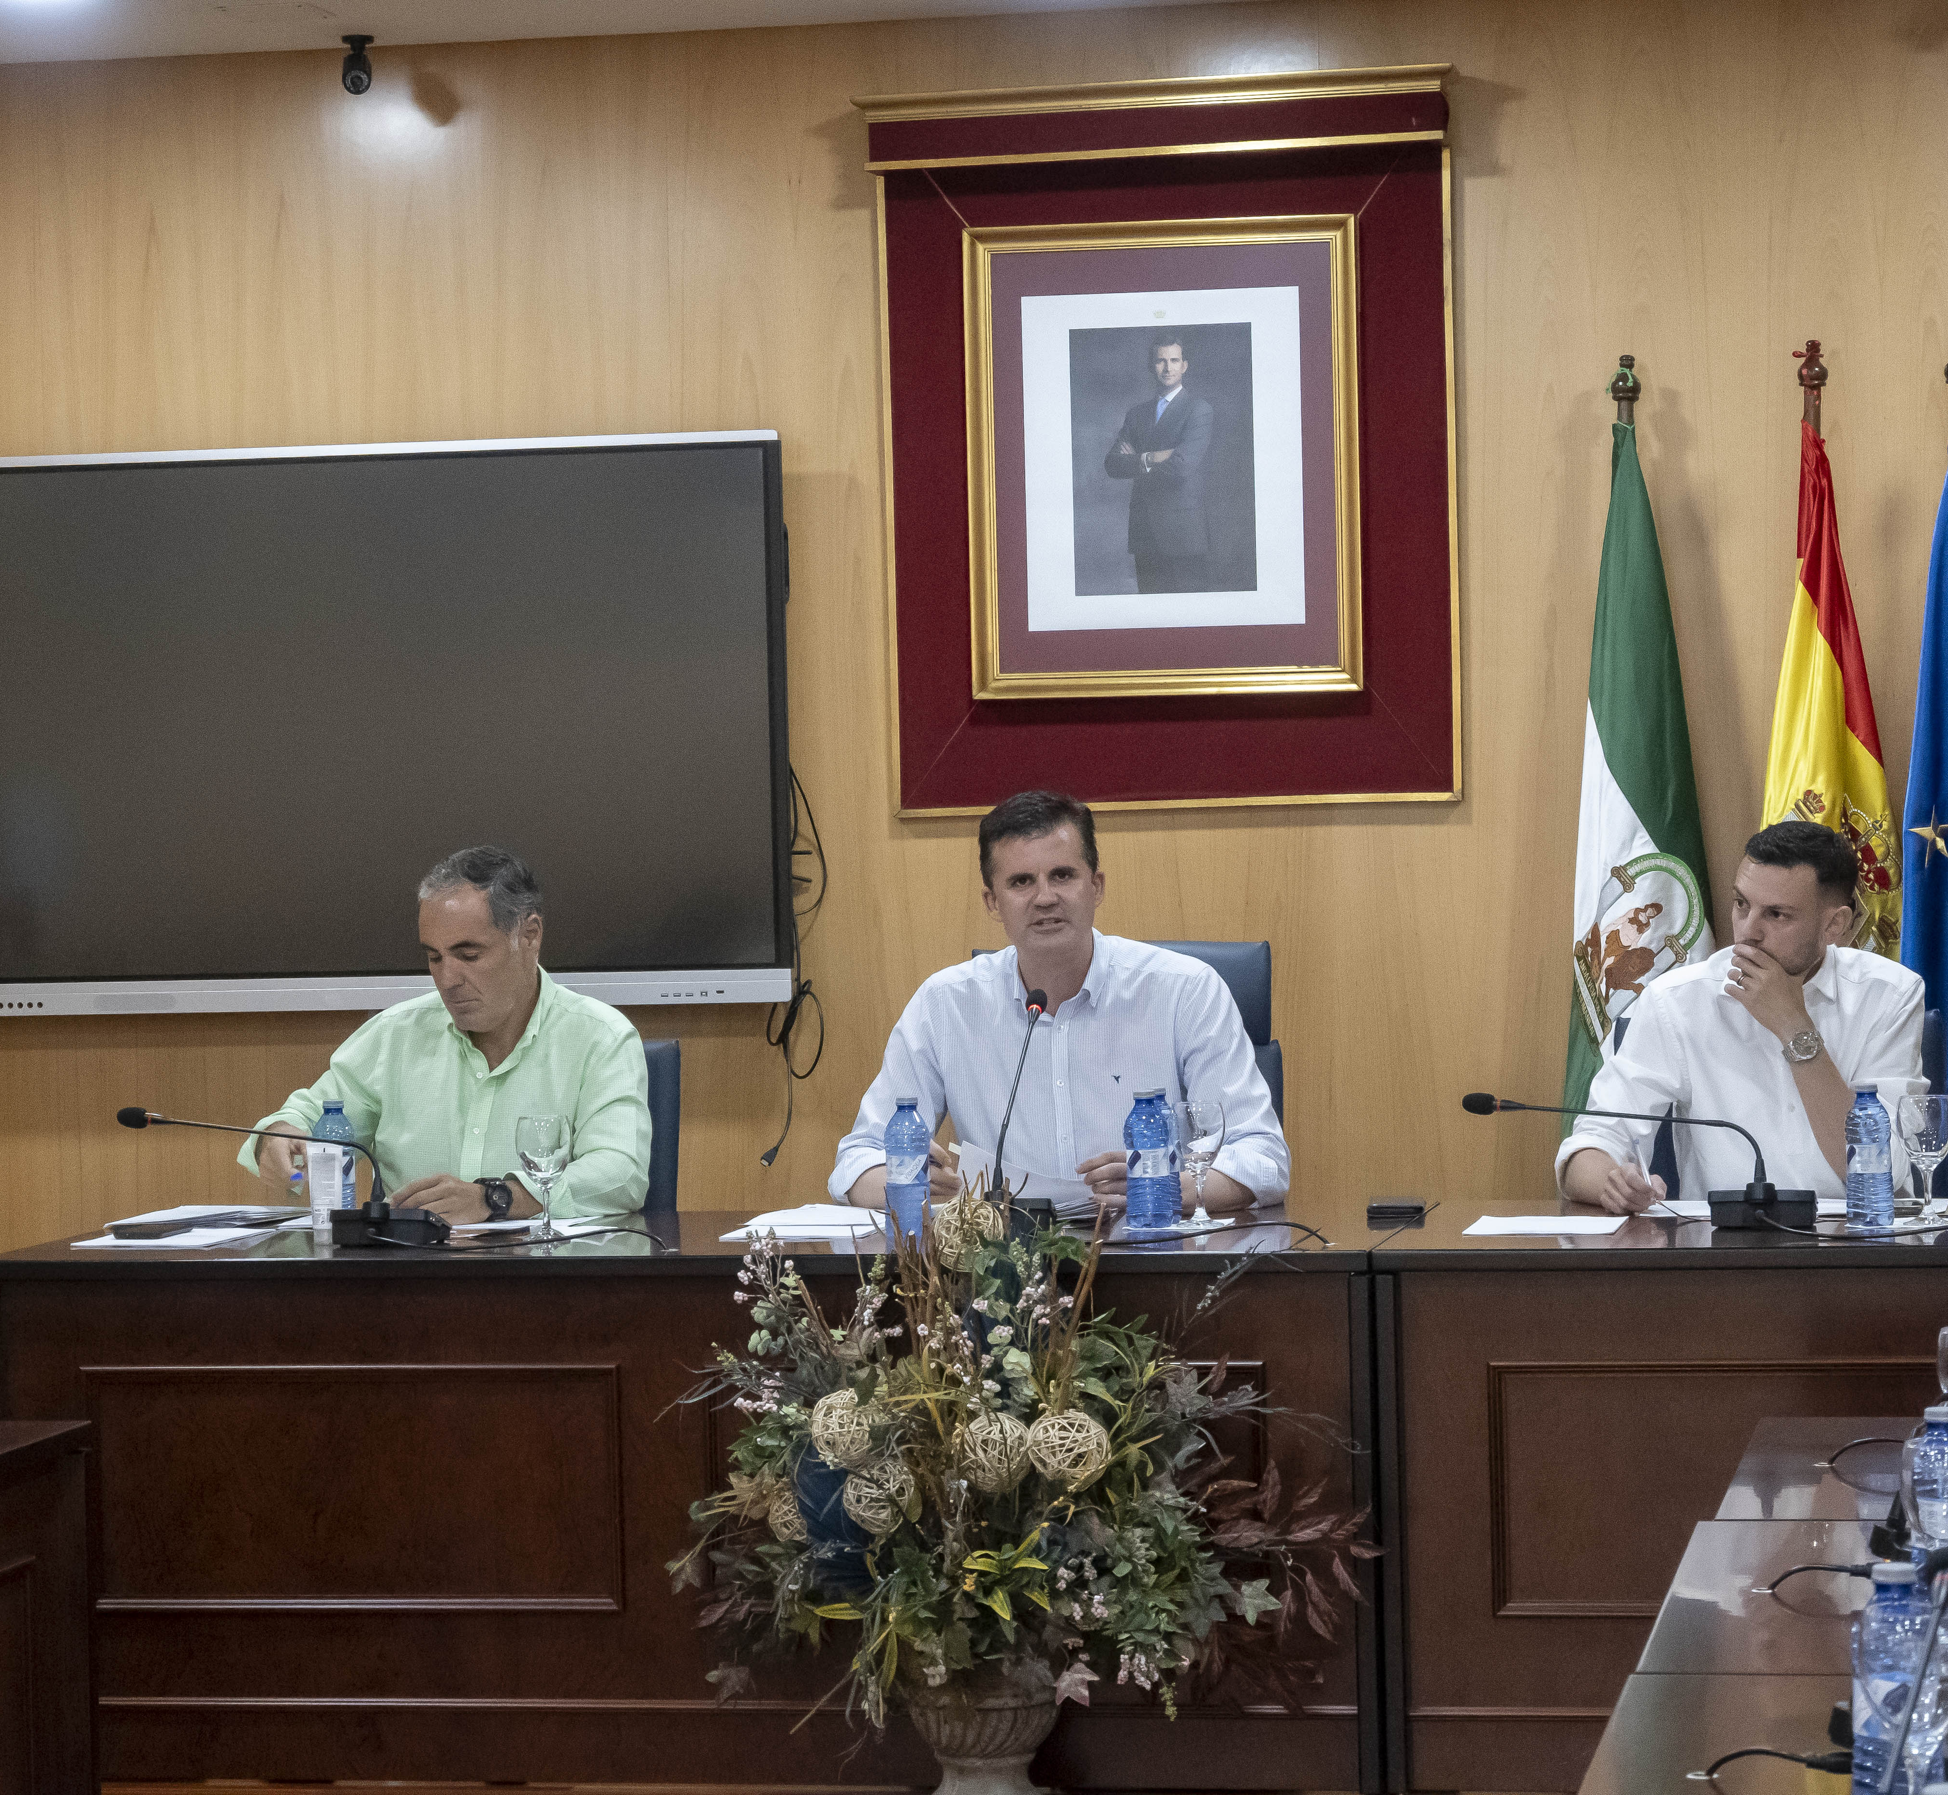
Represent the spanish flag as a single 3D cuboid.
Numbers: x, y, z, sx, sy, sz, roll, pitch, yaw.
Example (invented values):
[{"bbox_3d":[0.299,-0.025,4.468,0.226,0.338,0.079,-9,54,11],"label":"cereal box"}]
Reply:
[{"bbox_3d":[1.476,-0.057,9.414,0.285,1.480,0.220,-1,1,11],"label":"spanish flag"}]

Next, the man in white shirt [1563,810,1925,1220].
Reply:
[{"bbox_3d":[1.181,0.548,8.426,0.580,1.331,0.750,-1,1,18],"label":"man in white shirt"}]

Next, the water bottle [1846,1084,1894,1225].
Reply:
[{"bbox_3d":[1.279,0.367,8.015,0.067,0.204,0.067,-1,1,11],"label":"water bottle"}]

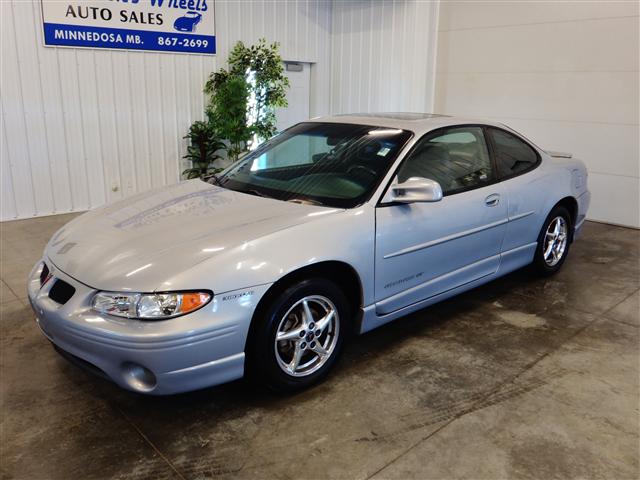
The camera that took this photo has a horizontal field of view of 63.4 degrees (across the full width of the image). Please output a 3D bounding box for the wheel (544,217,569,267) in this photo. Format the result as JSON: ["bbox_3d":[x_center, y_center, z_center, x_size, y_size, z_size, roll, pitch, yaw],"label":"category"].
[{"bbox_3d":[2.018,0.000,4.598,0.447,0.447,0.183,-13,21,-40],"label":"wheel"}]

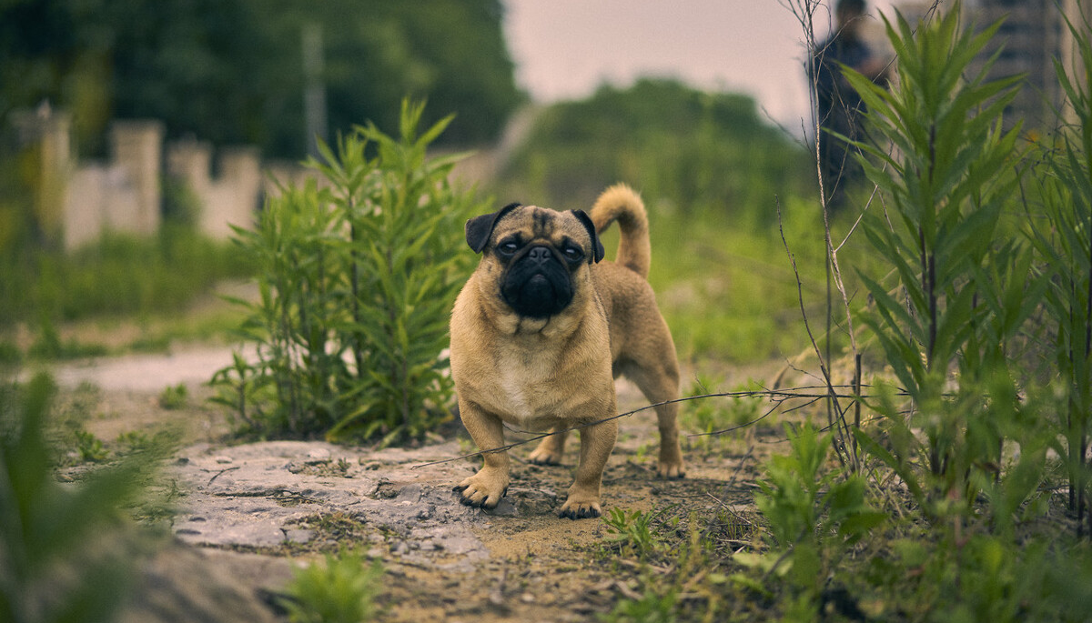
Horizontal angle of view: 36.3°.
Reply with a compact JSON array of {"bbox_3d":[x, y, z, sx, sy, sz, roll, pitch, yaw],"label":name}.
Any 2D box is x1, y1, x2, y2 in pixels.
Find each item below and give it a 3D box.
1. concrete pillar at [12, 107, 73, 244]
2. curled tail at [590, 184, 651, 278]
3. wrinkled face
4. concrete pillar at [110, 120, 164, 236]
[{"bbox_3d":[-4.902,-1.308,16.200,0.430,1.320,0.430,1,4,20],"label":"concrete pillar"},{"bbox_3d":[0.100,-0.109,2.240,0.070,0.127,0.075,1,4,18],"label":"curled tail"},{"bbox_3d":[-0.013,-0.059,1.970,0.163,0.138,0.130,3,4,0],"label":"wrinkled face"},{"bbox_3d":[-4.425,-1.424,18.000,0.420,1.300,0.420,1,4,20],"label":"concrete pillar"}]

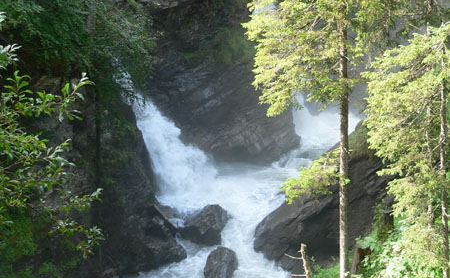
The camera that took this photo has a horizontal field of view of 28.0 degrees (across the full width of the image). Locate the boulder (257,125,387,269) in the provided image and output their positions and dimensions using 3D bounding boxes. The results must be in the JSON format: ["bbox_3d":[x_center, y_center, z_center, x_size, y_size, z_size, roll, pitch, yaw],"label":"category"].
[{"bbox_3d":[3.800,2.250,35.000,5.300,4.600,5.200,0,12,0],"label":"boulder"}]

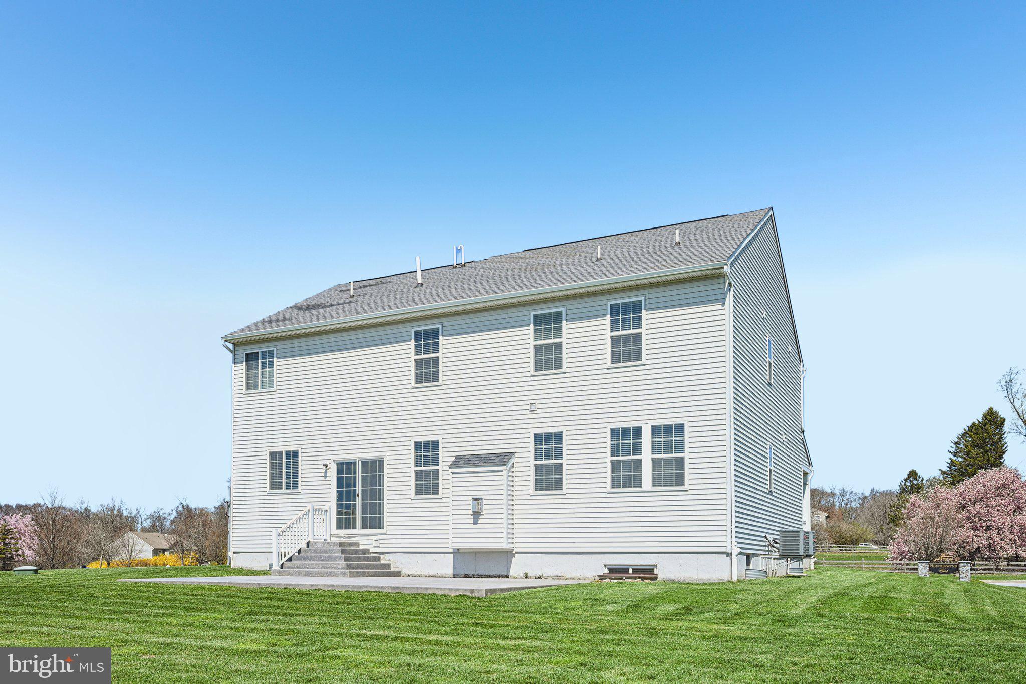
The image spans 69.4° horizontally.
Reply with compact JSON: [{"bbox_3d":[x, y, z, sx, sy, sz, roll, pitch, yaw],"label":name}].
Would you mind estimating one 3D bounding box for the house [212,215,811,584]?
[{"bbox_3d":[1.117,2.035,24.465,14.700,9.950,13.500,-7,-15,27],"label":"house"}]

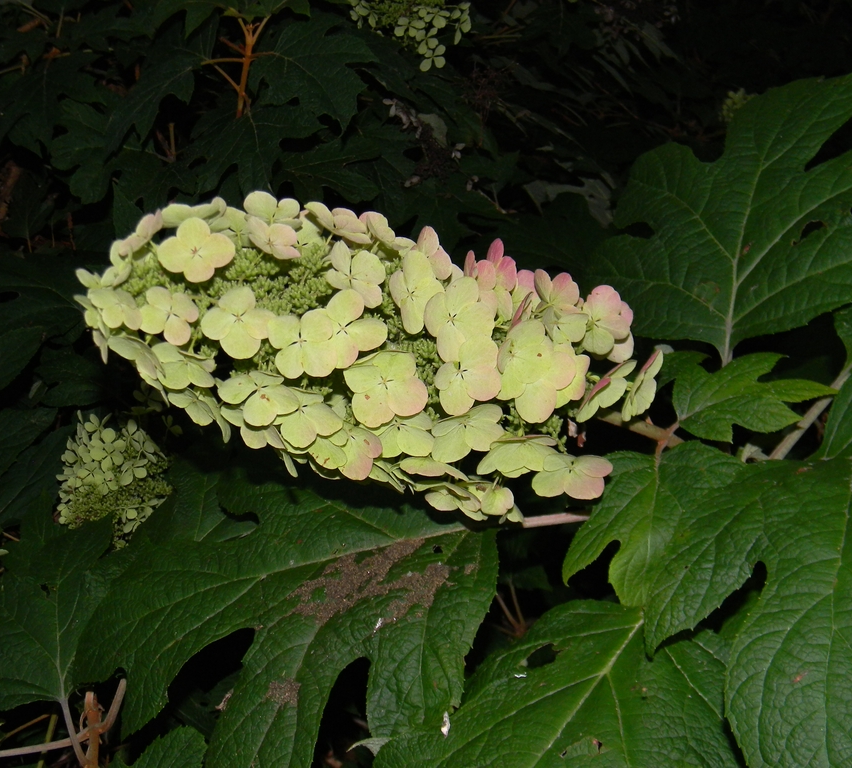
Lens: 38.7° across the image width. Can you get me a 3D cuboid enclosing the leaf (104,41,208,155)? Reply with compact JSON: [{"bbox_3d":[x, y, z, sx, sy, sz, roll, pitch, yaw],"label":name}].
[{"bbox_3d":[-0.294,-0.312,1.320,0.100,0.035,0.125,31,76,35],"label":"leaf"}]

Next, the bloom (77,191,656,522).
[{"bbox_3d":[-0.030,-0.016,0.600,0.275,0.130,0.125,15,0,0],"label":"bloom"}]

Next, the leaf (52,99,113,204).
[{"bbox_3d":[-0.386,-0.265,1.380,0.090,0.030,0.110,-12,59,-1],"label":"leaf"}]

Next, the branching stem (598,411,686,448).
[{"bbox_3d":[0.110,0.023,0.620,0.046,0.012,0.012,26,24,7],"label":"branching stem"}]

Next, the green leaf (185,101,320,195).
[{"bbox_3d":[-0.179,-0.242,1.250,0.135,0.035,0.120,-5,45,-5],"label":"green leaf"}]

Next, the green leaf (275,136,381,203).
[{"bbox_3d":[-0.109,-0.237,1.340,0.115,0.030,0.095,7,41,-1],"label":"green leaf"}]

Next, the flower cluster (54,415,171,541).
[{"bbox_3d":[-0.252,0.078,0.980,0.092,0.090,0.090,0,30,0],"label":"flower cluster"}]

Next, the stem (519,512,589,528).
[{"bbox_3d":[0.071,0.076,0.680,0.039,0.008,0.010,0,30,0],"label":"stem"}]

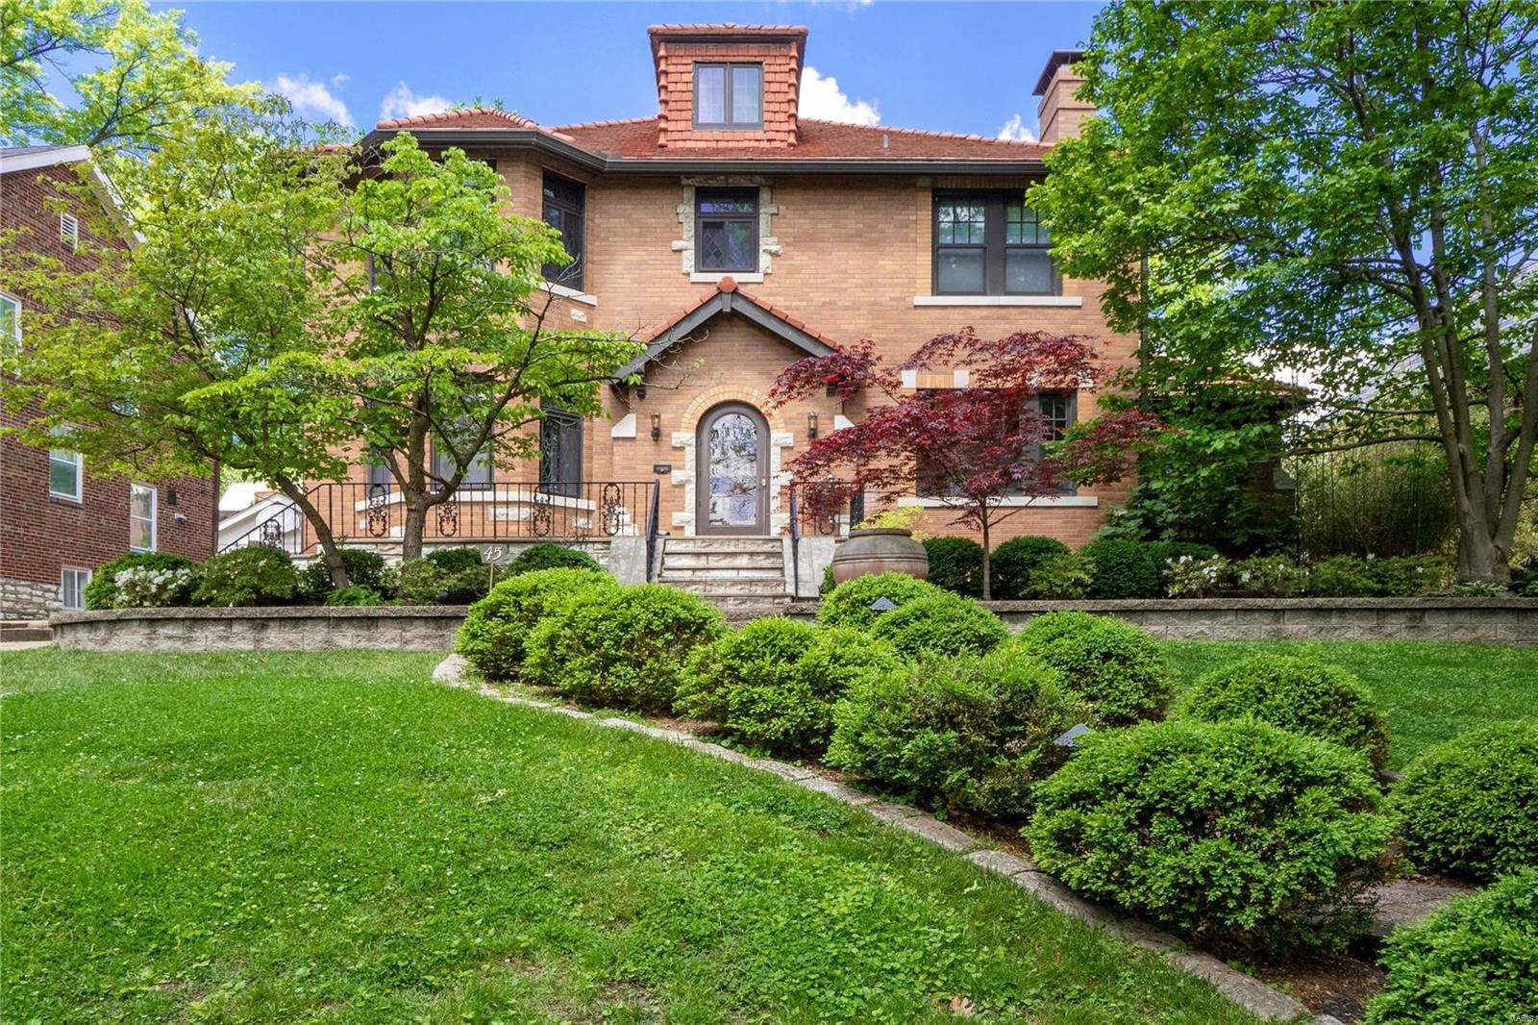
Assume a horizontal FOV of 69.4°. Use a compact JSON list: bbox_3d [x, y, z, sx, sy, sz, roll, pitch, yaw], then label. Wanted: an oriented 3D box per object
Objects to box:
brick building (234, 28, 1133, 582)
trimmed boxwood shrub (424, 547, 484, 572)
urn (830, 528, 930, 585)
[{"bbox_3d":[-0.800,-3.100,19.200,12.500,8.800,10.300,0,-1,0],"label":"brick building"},{"bbox_3d":[-3.525,0.692,12.411,0.739,0.625,0.739,0,-4,0],"label":"trimmed boxwood shrub"},{"bbox_3d":[1.151,0.553,11.500,0.990,0.759,0.990,0,-1,0],"label":"urn"}]

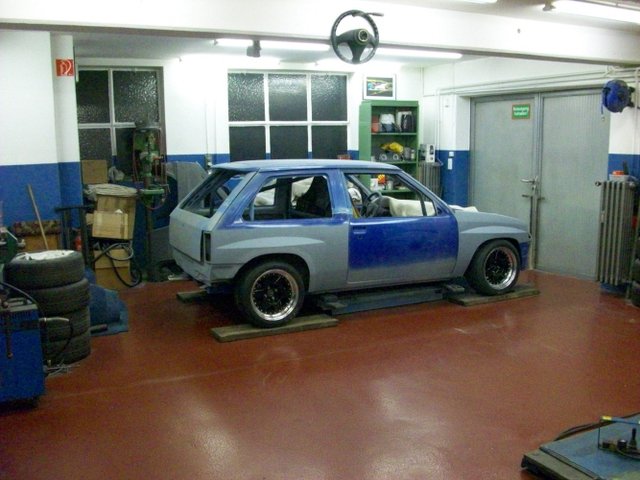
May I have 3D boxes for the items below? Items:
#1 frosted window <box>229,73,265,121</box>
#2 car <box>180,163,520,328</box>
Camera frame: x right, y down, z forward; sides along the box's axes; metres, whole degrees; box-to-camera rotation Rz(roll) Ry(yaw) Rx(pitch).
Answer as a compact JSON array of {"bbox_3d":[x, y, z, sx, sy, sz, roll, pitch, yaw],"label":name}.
[{"bbox_3d":[-0.887,-1.734,7.605,0.451,0.568,0.060,-5,10,-22],"label":"frosted window"},{"bbox_3d":[0.359,-0.133,6.194,3.470,1.350,1.550,-5,10,-24],"label":"car"}]

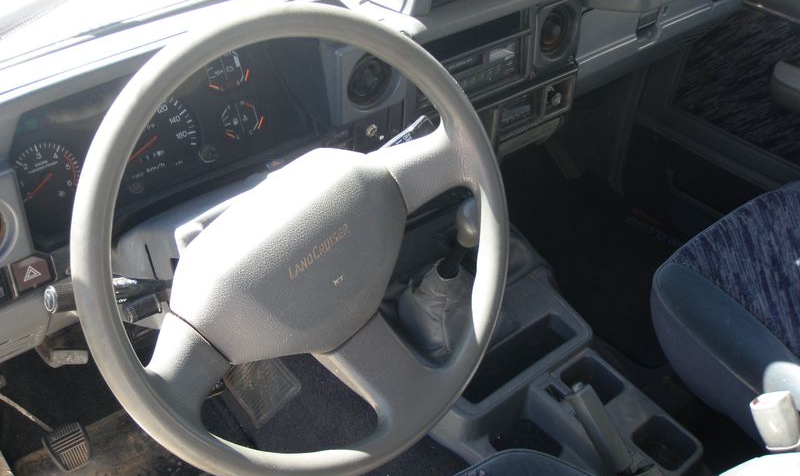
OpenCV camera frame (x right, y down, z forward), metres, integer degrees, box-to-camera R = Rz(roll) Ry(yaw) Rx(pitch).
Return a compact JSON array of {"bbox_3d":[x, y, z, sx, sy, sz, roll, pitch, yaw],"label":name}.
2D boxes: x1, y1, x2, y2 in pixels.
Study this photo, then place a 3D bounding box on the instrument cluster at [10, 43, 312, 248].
[{"bbox_3d":[-0.237,-0.114,0.898,0.325,0.135,0.060,-26,38,-28],"label":"instrument cluster"}]

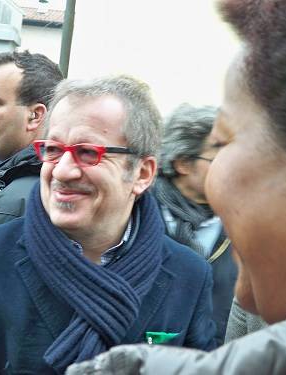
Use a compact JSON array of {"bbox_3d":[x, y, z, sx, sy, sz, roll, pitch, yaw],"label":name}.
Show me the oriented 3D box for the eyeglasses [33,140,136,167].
[{"bbox_3d":[-0.076,-0.048,1.061,0.140,0.045,0.142,8,5,33],"label":"eyeglasses"}]

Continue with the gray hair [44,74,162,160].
[{"bbox_3d":[-0.056,-0.100,1.086,0.170,0.165,0.200,8,5,33],"label":"gray hair"}]

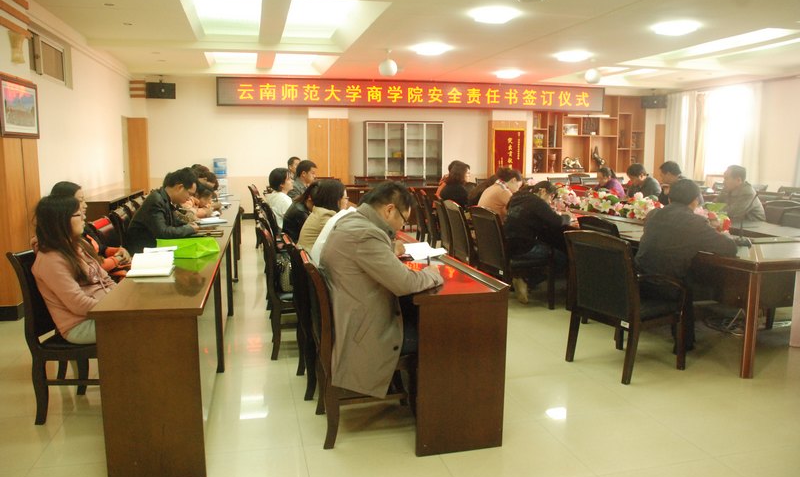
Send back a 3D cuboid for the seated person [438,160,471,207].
[{"bbox_3d":[0.848,-0.205,6.810,0.750,1.340,0.480,-2,8,-13],"label":"seated person"}]

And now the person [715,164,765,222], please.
[{"bbox_3d":[3.353,-0.060,5.871,0.750,1.300,0.500,1,8,9],"label":"person"}]

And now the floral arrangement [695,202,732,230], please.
[{"bbox_3d":[2.618,-0.170,5.048,0.330,0.290,0.340,-2,8,-13],"label":"floral arrangement"}]

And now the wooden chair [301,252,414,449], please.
[{"bbox_3d":[-0.200,0.504,2.982,0.590,0.900,0.470,-2,8,-13],"label":"wooden chair"}]

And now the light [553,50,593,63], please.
[{"bbox_3d":[2.523,-2.637,8.733,0.450,0.100,0.450,-2,9,-14],"label":"light"}]

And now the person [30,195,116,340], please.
[{"bbox_3d":[-1.578,0.339,3.372,0.740,1.200,0.480,-2,8,-13],"label":"person"}]

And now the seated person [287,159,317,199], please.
[{"bbox_3d":[-0.845,-0.133,6.006,0.720,1.290,0.500,-2,9,-13],"label":"seated person"}]

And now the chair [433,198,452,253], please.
[{"bbox_3d":[0.733,0.019,6.762,0.600,0.910,0.530,-2,8,-13],"label":"chair"}]

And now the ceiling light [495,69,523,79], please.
[{"bbox_3d":[1.981,-2.951,10.863,0.430,0.100,0.430,-2,9,-14],"label":"ceiling light"}]

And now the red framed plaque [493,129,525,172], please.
[{"bbox_3d":[2.607,-2.001,14.243,0.780,1.140,0.050,-2,8,-13],"label":"red framed plaque"}]

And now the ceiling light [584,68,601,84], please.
[{"bbox_3d":[3.463,-2.922,10.786,0.290,0.290,0.290,-2,8,-13],"label":"ceiling light"}]

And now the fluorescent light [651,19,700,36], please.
[{"bbox_3d":[3.041,-2.326,6.678,0.460,0.080,0.470,-2,9,-13],"label":"fluorescent light"}]

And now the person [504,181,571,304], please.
[{"bbox_3d":[1.257,0.045,5.502,0.750,1.140,0.500,-3,8,-18],"label":"person"}]

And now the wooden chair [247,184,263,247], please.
[{"bbox_3d":[-2.047,-0.345,9.420,0.580,0.920,0.460,-2,8,-13],"label":"wooden chair"}]

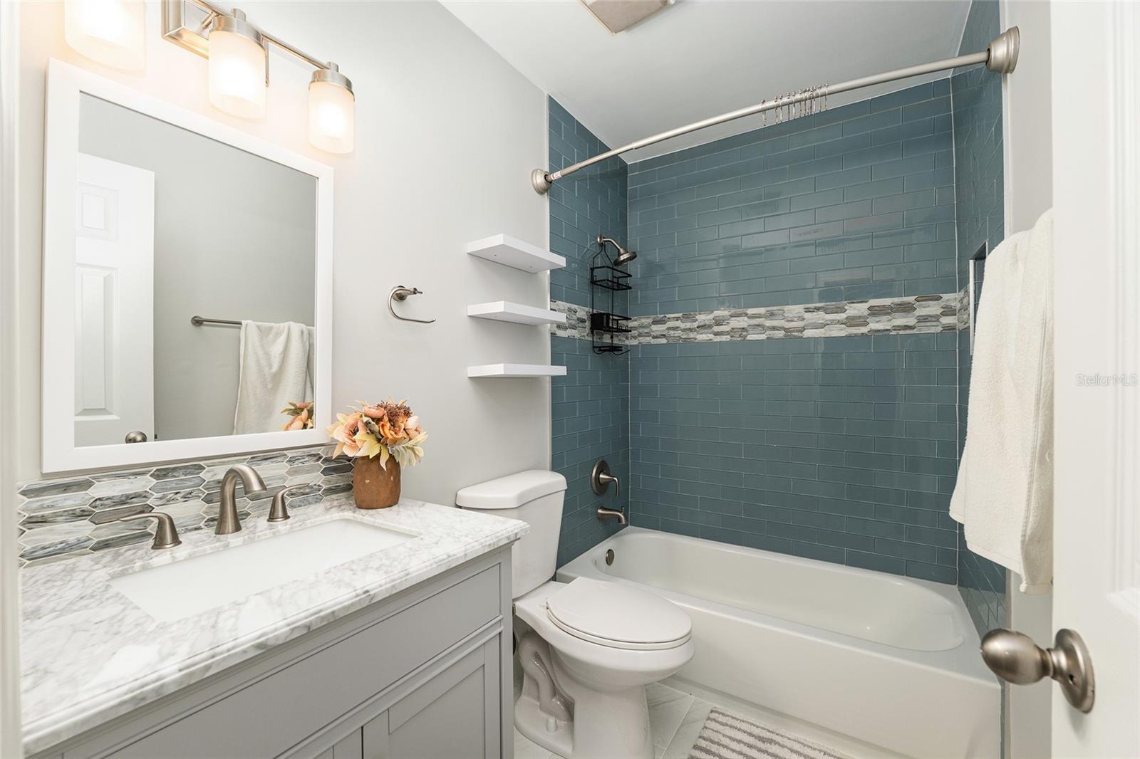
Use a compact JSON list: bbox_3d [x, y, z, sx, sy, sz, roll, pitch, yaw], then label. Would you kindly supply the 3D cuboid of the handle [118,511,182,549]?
[{"bbox_3d":[-0.782,0.284,0.829,0.048,0.067,0.094,0,0,34],"label":"handle"}]

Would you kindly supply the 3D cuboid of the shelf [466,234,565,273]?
[{"bbox_3d":[-0.189,-0.472,1.697,0.174,0.037,0.378,0,0,34],"label":"shelf"}]

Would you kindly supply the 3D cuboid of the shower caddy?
[{"bbox_3d":[0.223,-0.426,2.339,0.120,0.590,0.230,0,0,34],"label":"shower caddy"}]

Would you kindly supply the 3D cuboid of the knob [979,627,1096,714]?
[{"bbox_3d":[0.438,0.267,0.423,0.065,0.067,0.067,0,0,28],"label":"knob"}]

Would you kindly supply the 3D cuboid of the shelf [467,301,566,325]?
[{"bbox_3d":[-0.188,-0.247,1.695,0.174,0.037,0.378,0,0,34],"label":"shelf"}]

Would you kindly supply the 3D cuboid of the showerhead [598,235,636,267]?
[{"bbox_3d":[0.244,-0.681,2.302,0.215,0.180,0.105,0,0,34],"label":"showerhead"}]

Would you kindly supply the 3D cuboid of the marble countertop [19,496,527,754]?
[{"bbox_3d":[-0.542,0.330,0.815,0.563,0.030,0.785,0,0,34],"label":"marble countertop"}]

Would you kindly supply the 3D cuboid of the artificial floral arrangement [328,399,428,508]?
[{"bbox_3d":[-0.493,0.183,1.136,0.235,0.270,0.245,0,0,34],"label":"artificial floral arrangement"}]

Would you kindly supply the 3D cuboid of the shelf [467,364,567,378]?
[{"bbox_3d":[-0.188,-0.030,1.694,0.174,0.037,0.378,0,0,34],"label":"shelf"}]

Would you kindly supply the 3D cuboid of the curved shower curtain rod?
[{"bbox_3d":[0.508,-0.869,1.532,1.520,0.110,0.165,0,0,29],"label":"curved shower curtain rod"}]

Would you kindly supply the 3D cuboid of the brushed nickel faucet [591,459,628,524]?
[{"bbox_3d":[0.223,0.586,2.304,0.160,0.305,0.185,0,0,34],"label":"brushed nickel faucet"}]

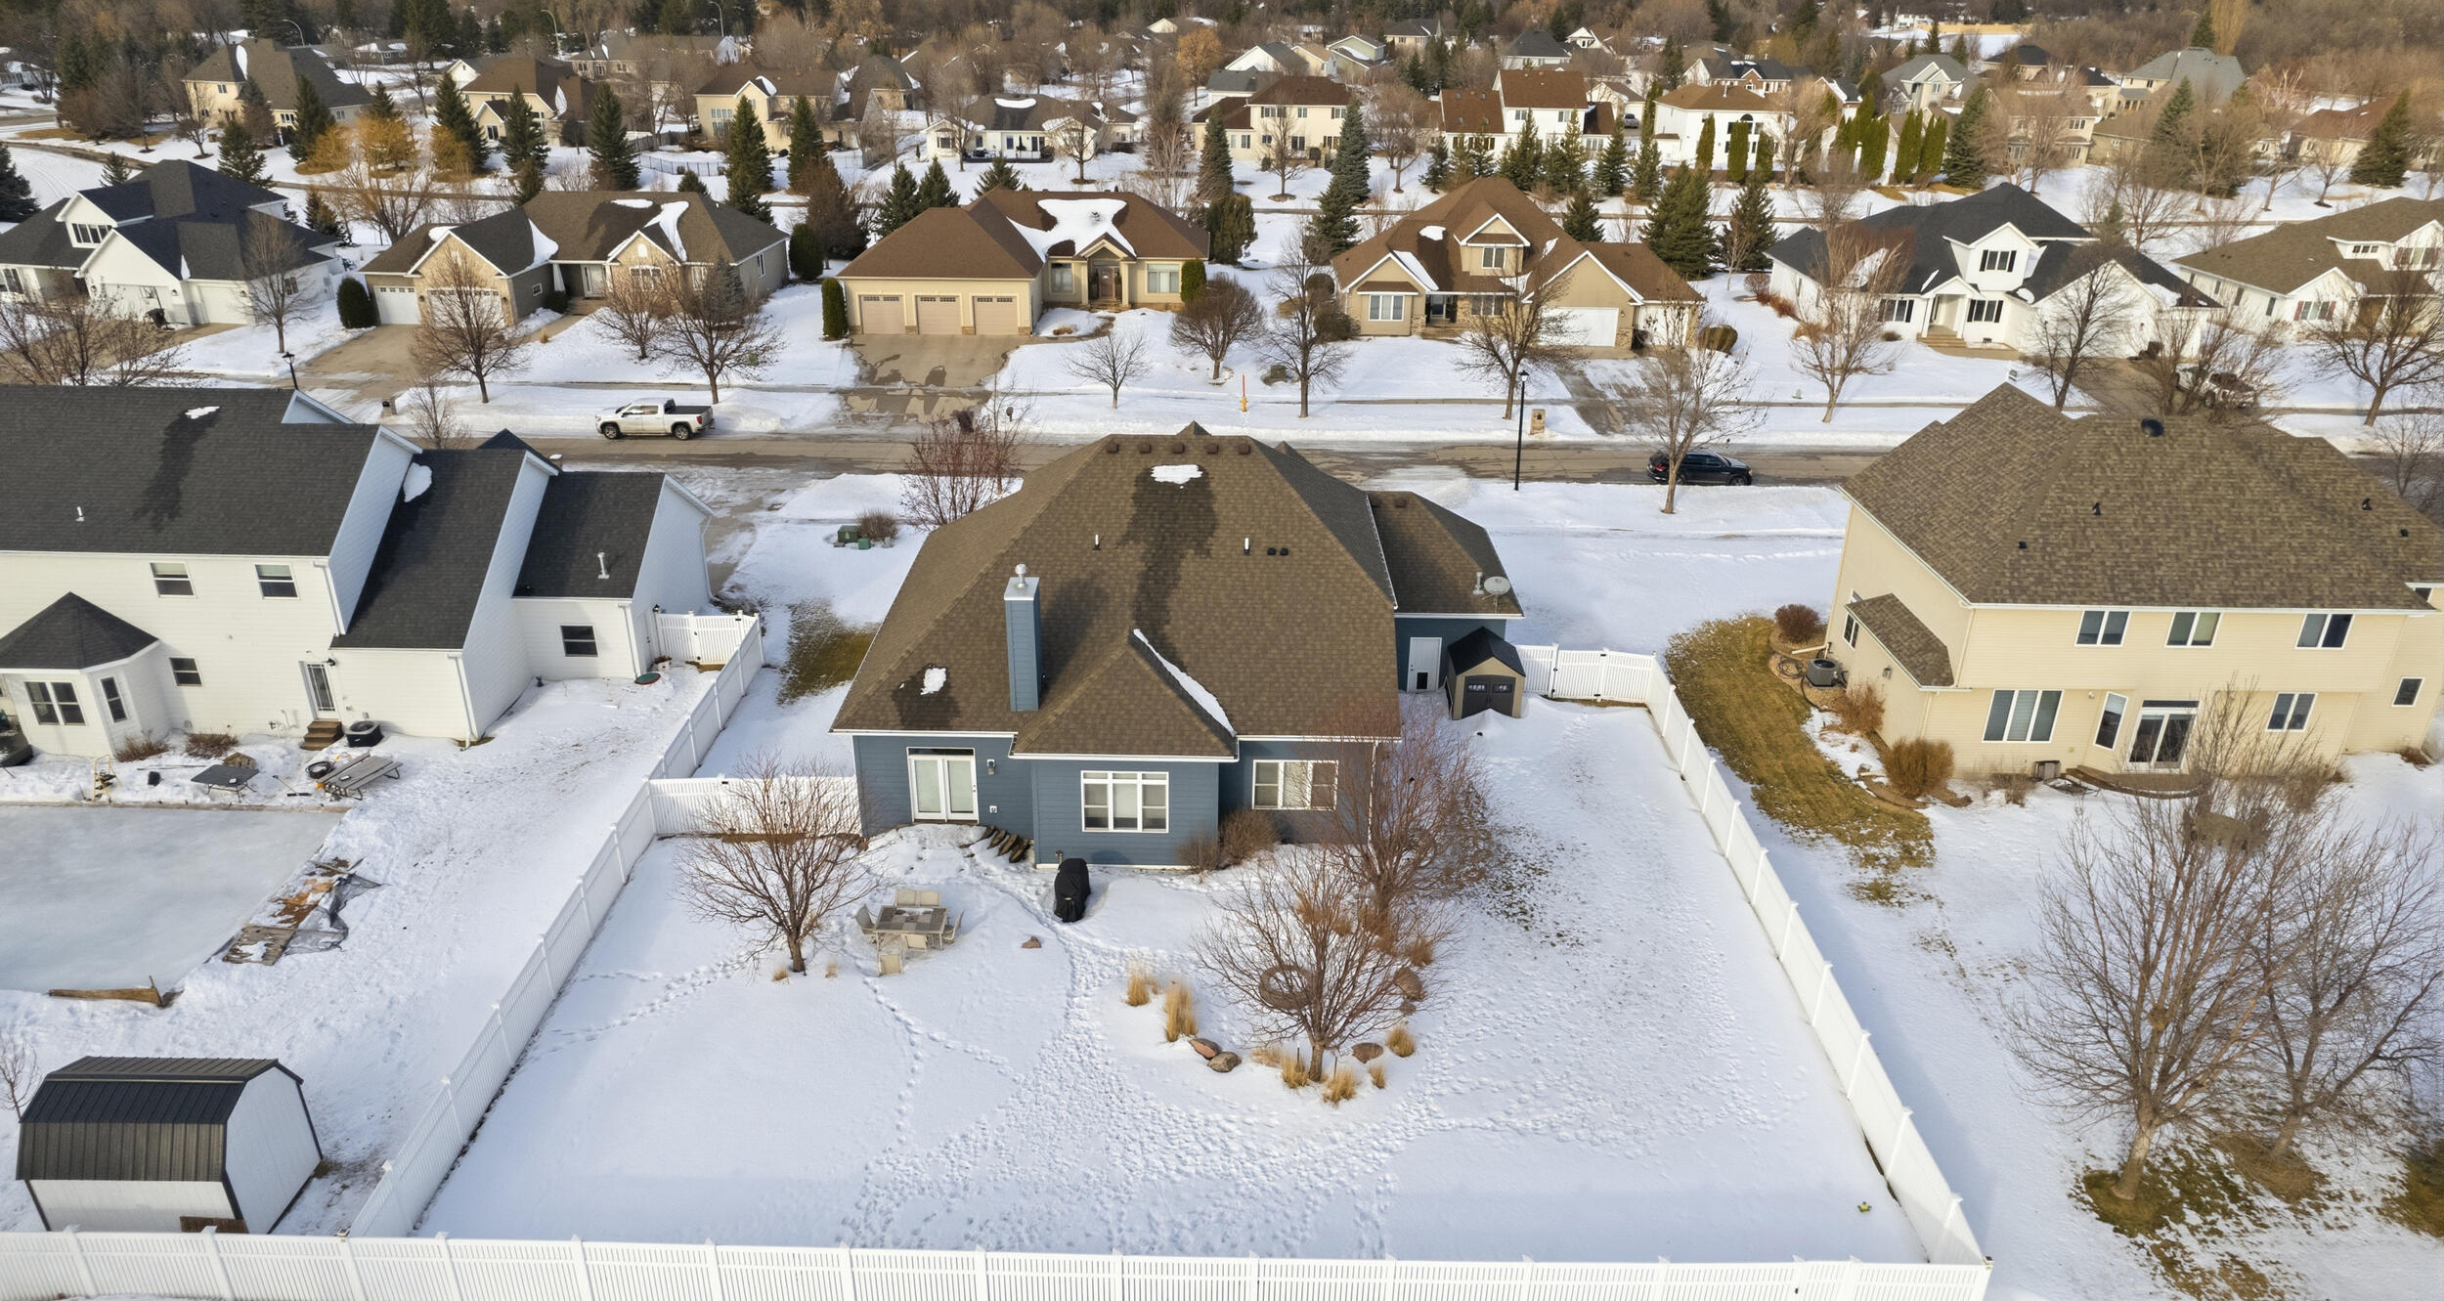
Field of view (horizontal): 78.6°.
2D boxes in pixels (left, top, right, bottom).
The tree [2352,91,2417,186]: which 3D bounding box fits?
[{"bbox_3d":[136.624,-60.019,175.186,6.426,10.656,6.426,1,25,0],"label":"tree"}]

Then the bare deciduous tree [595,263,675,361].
[{"bbox_3d":[-34.940,-20.200,89.240,5.000,5.520,5.000,1,25,0],"label":"bare deciduous tree"}]

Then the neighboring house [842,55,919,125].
[{"bbox_3d":[-53.712,-88.604,232.671,13.500,8.400,13.000,1,25,0],"label":"neighboring house"}]

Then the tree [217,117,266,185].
[{"bbox_3d":[-99.645,-50.672,151.555,5.000,7.200,5.000,1,25,0],"label":"tree"}]

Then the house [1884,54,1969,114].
[{"bbox_3d":[113.450,-89.980,238.930,15.500,10.000,13.000,1,25,0],"label":"house"}]

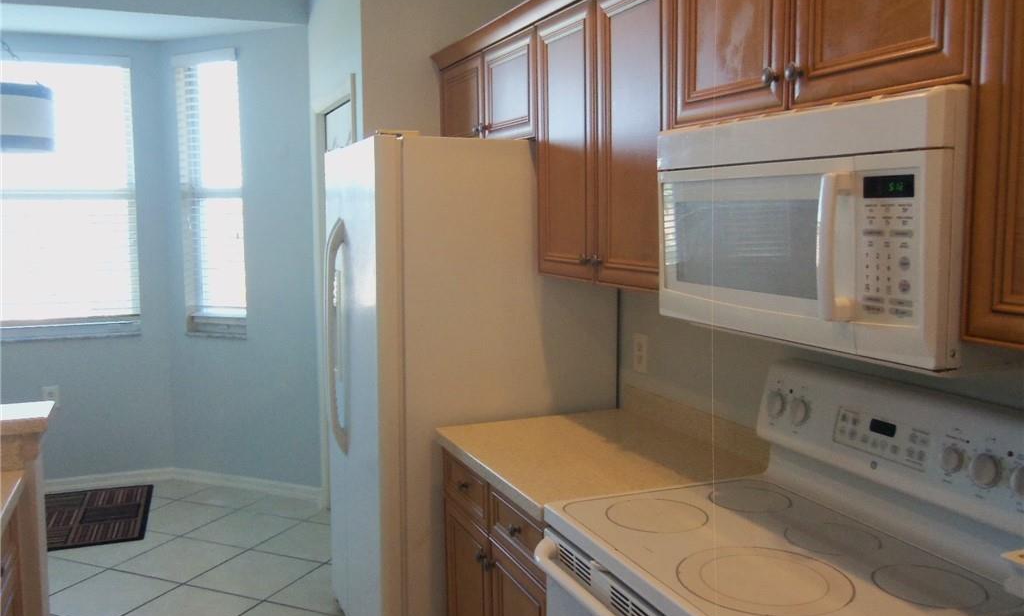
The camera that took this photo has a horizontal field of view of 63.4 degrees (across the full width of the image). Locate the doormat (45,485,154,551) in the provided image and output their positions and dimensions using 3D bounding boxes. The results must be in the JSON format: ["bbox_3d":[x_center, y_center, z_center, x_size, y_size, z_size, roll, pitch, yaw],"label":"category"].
[{"bbox_3d":[-2.219,1.082,4.311,0.610,0.010,0.880,-2,7,-20],"label":"doormat"}]

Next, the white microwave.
[{"bbox_3d":[0.640,-0.162,1.645,0.403,0.419,0.760,-2,7,-23],"label":"white microwave"}]

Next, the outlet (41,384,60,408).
[{"bbox_3d":[-2.587,0.496,4.645,0.078,0.122,0.012,-2,7,-19],"label":"outlet"}]

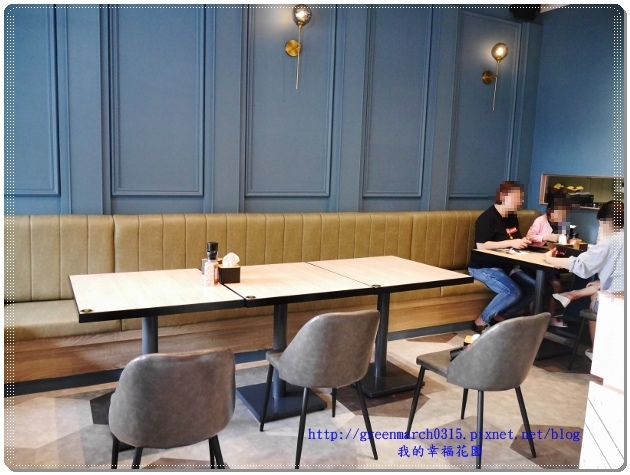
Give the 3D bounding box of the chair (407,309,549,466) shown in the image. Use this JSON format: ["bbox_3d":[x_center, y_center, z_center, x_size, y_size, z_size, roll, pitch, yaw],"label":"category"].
[{"bbox_3d":[0.794,0.690,2.526,0.457,0.765,0.527,-3,9,-35],"label":"chair"}]

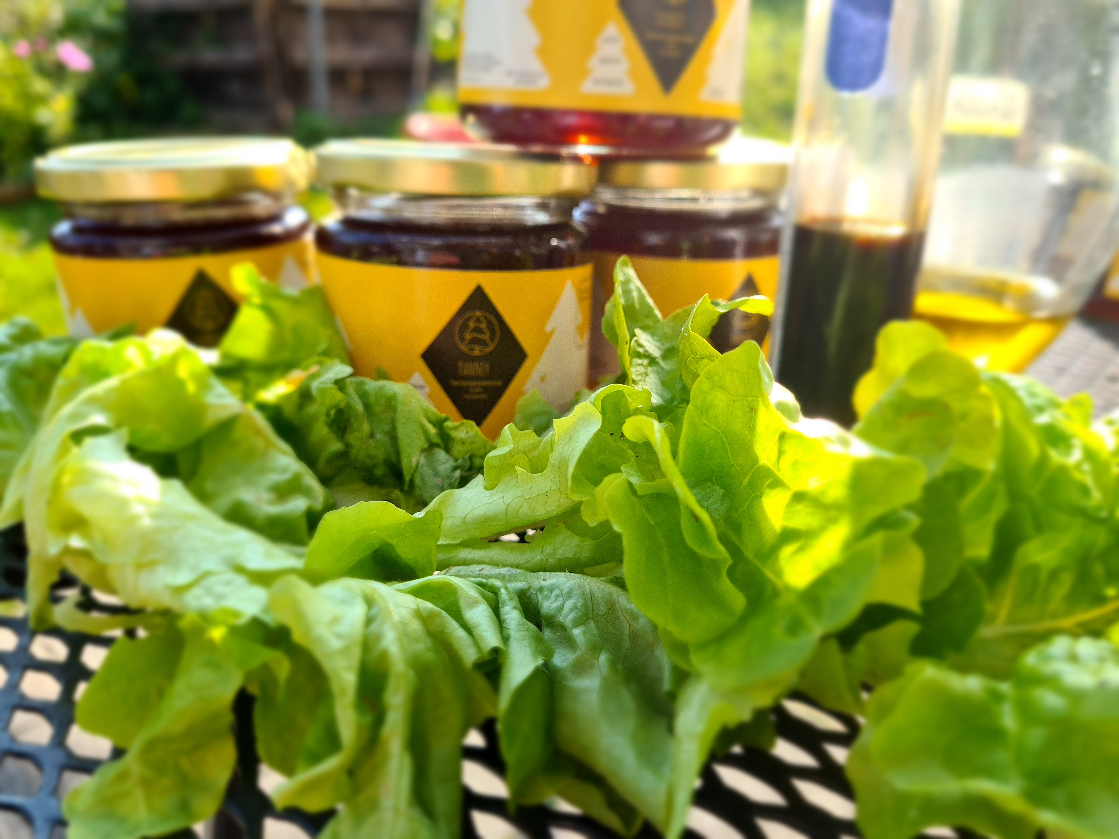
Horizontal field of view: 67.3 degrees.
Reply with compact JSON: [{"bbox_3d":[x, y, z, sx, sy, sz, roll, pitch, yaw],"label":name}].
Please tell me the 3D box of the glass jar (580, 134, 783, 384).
[{"bbox_3d":[0.045,-0.059,0.332,0.083,0.088,0.083,1,20,0],"label":"glass jar"}]

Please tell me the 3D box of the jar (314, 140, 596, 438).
[{"bbox_3d":[-0.032,-0.037,0.262,0.083,0.088,0.083,-2,19,-14],"label":"jar"}]

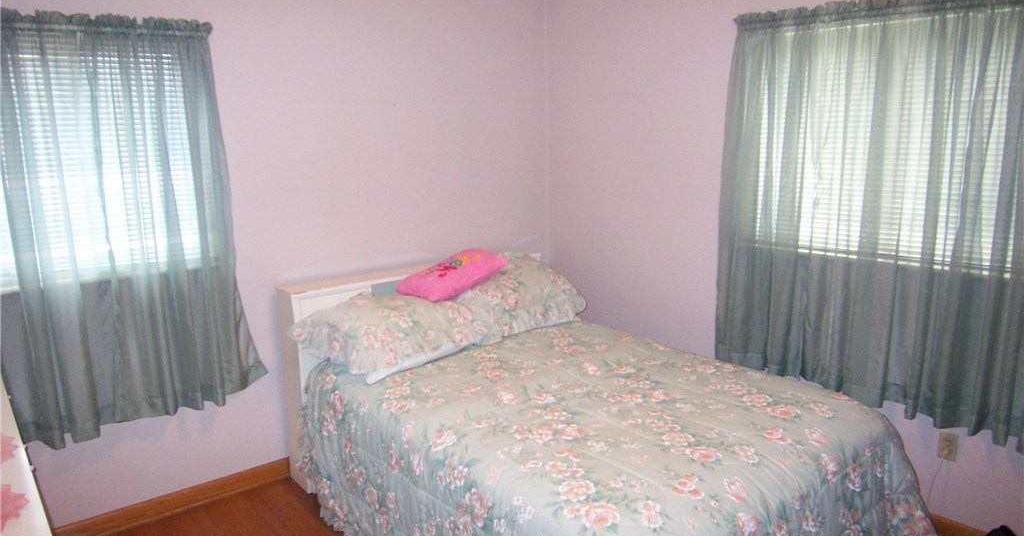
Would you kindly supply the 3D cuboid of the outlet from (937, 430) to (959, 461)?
[{"bbox_3d":[1.700,0.695,2.650,0.013,0.114,0.070,-10,15,-38],"label":"outlet"}]

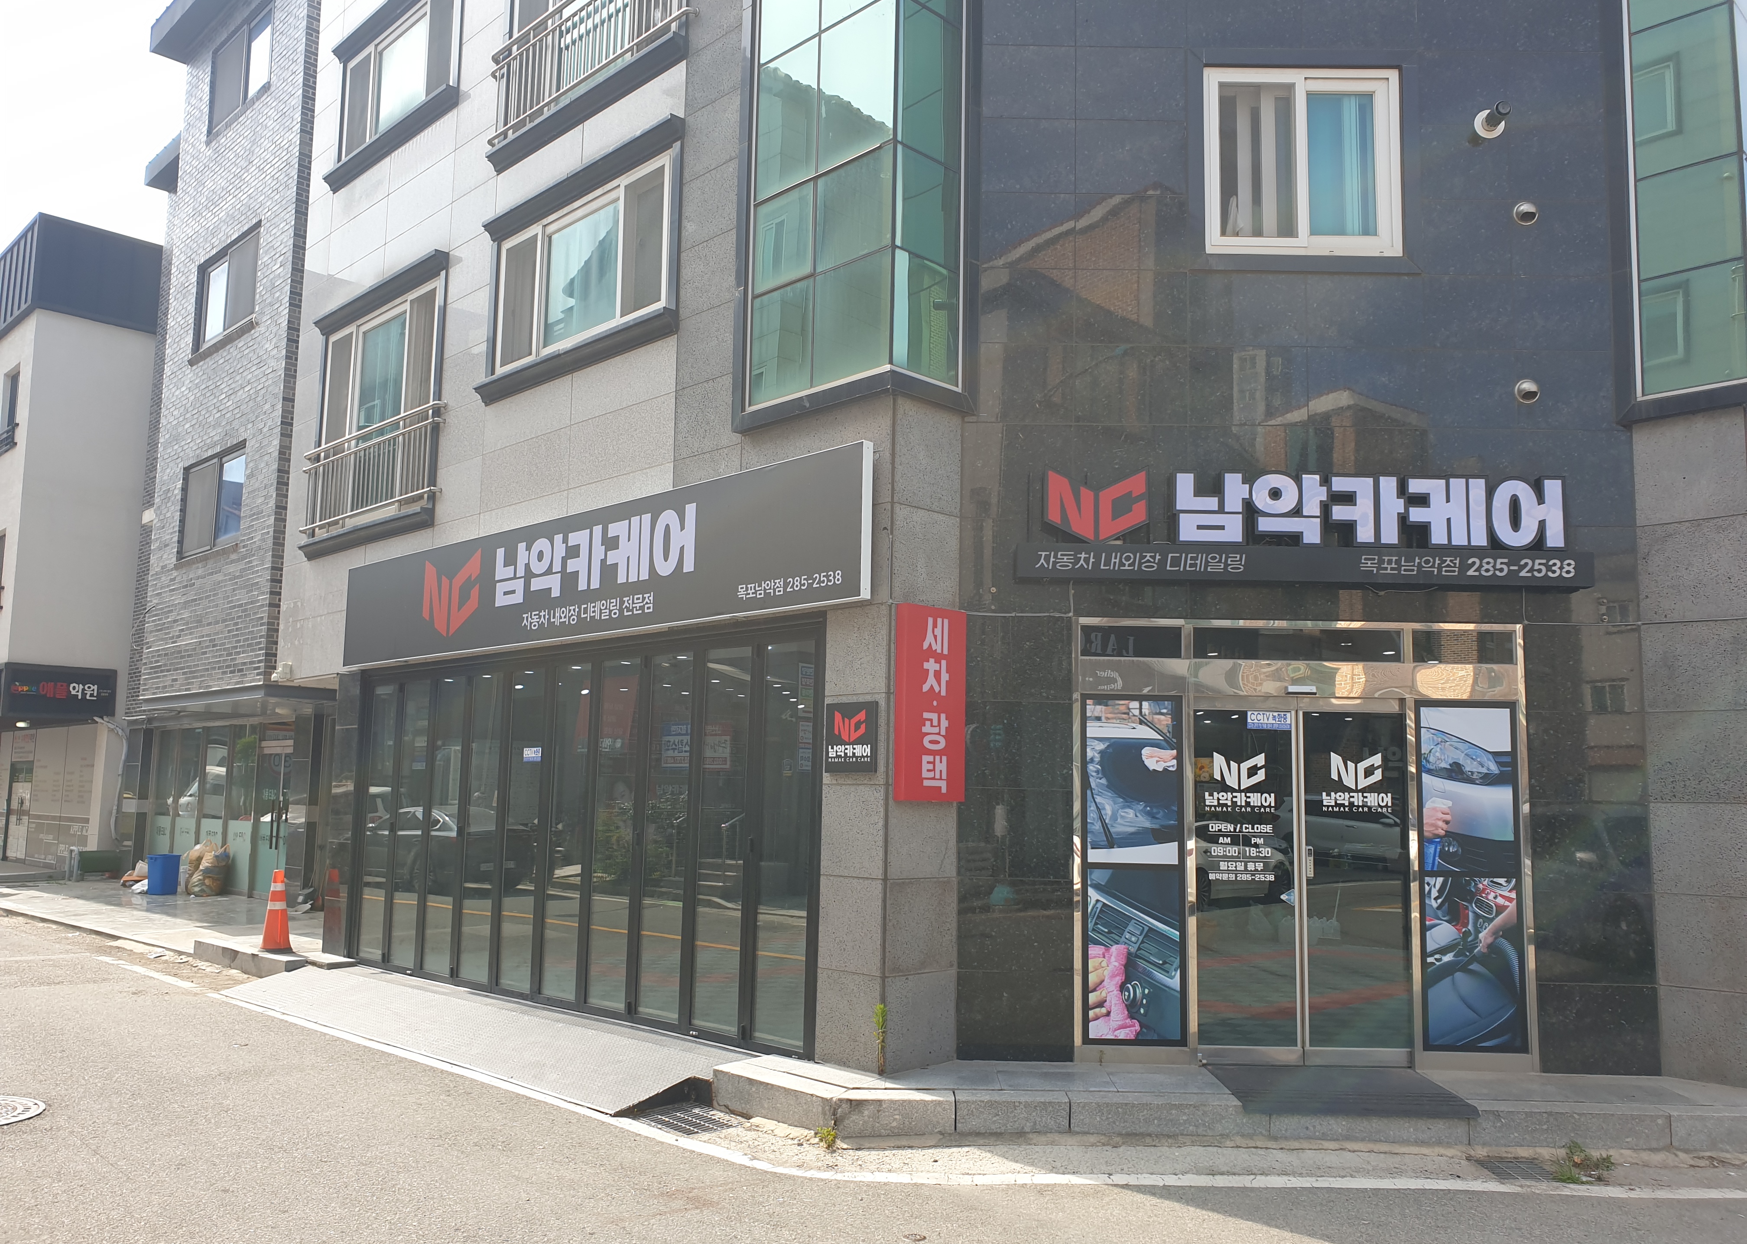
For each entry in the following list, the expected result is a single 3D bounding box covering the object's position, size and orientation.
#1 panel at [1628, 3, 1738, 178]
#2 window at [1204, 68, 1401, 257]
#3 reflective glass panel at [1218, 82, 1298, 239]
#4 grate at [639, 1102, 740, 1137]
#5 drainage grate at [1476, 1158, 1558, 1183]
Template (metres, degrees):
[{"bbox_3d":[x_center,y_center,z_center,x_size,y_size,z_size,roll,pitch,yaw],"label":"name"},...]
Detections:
[{"bbox_3d":[4.798,-3.123,7.770,0.506,0.928,0.050,-6,-10,45],"label":"panel"},{"bbox_3d":[2.643,-2.820,8.126,1.198,1.211,0.130,1,-7,1],"label":"window"},{"bbox_3d":[2.310,-2.771,7.889,0.468,0.984,0.040,1,-7,0],"label":"reflective glass panel"},{"bbox_3d":[-0.943,2.560,6.692,0.480,0.030,0.360,-6,-10,44],"label":"grate"},{"bbox_3d":[2.983,2.553,6.062,0.290,0.030,0.320,1,-7,0],"label":"drainage grate"}]

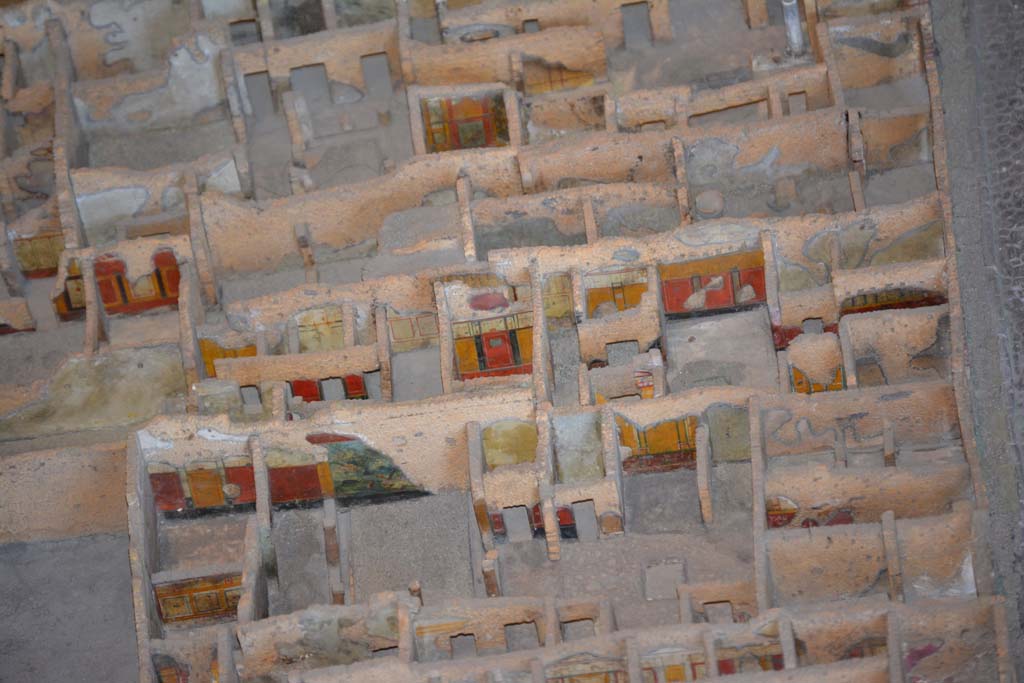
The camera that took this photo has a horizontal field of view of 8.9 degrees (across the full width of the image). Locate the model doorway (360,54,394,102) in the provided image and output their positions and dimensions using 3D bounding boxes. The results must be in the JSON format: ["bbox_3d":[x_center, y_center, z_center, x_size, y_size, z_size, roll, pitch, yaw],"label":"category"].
[{"bbox_3d":[-0.055,-0.110,2.702,0.011,0.023,0.005,-10,42,-1],"label":"model doorway"}]

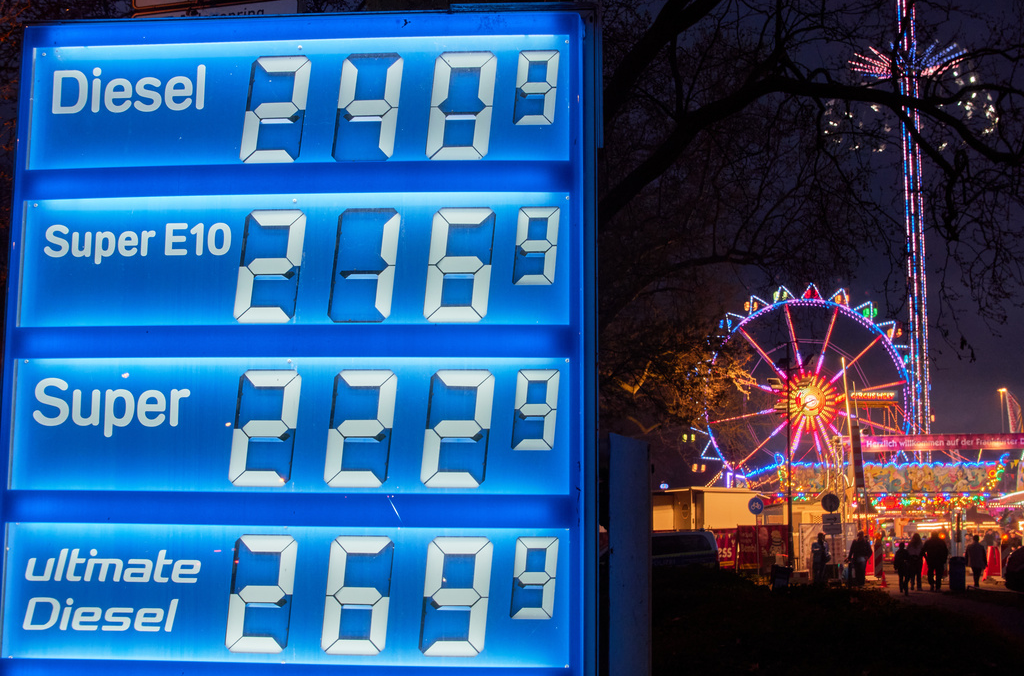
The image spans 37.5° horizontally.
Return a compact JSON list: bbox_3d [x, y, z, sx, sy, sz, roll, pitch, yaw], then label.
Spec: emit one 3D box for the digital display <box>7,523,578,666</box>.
[{"bbox_3d":[-0.557,0.628,3.704,1.390,0.326,0.090,0,-8,5],"label":"digital display"}]

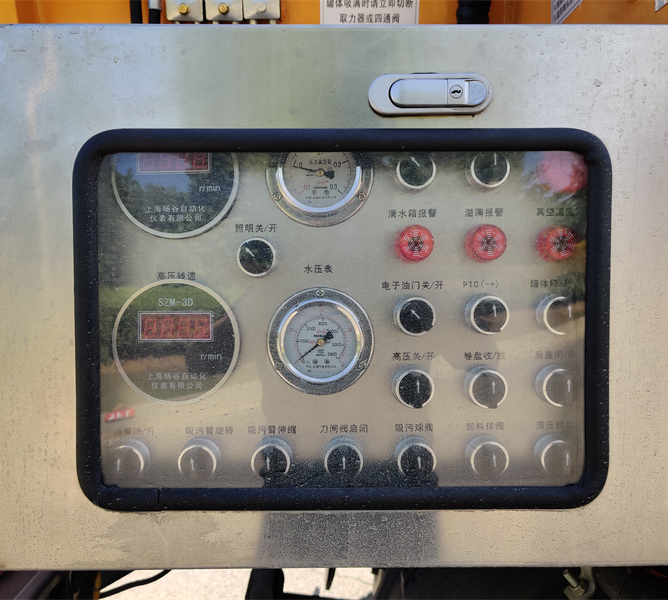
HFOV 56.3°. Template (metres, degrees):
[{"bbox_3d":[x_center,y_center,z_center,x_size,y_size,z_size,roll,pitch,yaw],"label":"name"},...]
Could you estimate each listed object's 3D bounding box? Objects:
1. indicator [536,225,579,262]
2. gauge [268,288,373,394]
[{"bbox_3d":[0.172,-0.044,0.479,0.029,0.029,0.019,0,2,0],"label":"indicator"},{"bbox_3d":[-0.010,0.033,0.481,0.084,0.084,0.020,0,2,0],"label":"gauge"}]

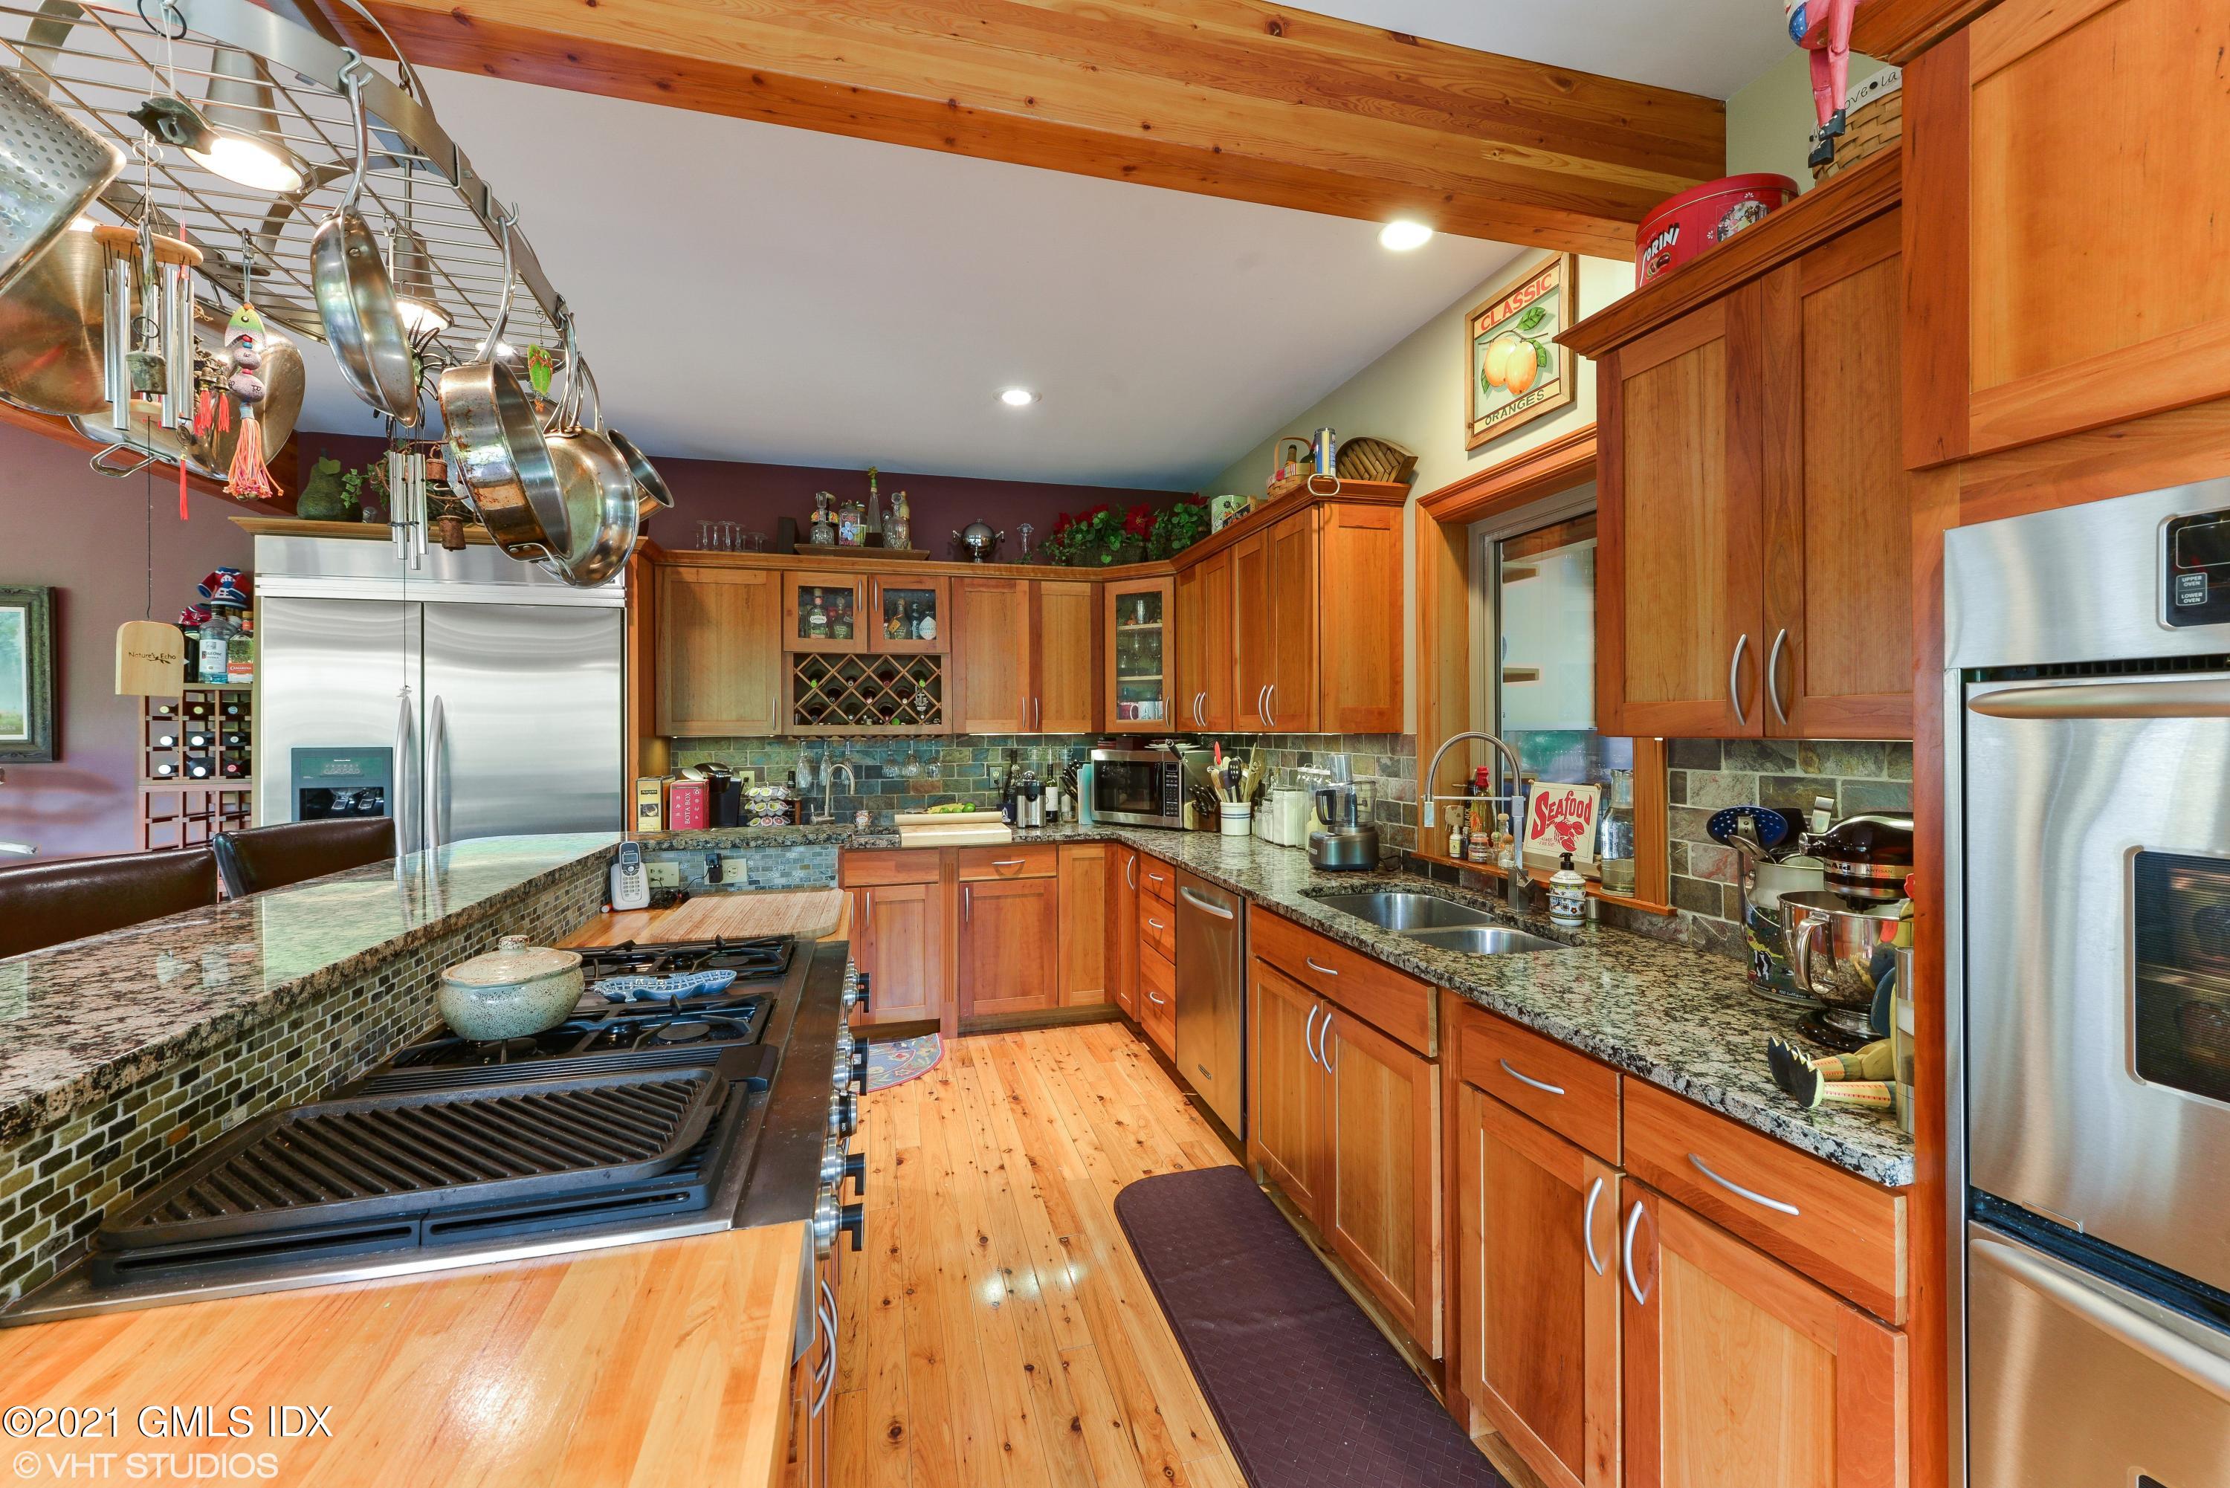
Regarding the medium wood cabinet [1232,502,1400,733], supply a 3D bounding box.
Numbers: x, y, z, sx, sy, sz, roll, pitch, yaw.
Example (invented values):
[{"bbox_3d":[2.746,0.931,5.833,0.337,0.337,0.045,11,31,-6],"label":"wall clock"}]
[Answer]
[{"bbox_3d":[0.703,-0.413,3.141,0.320,0.745,0.670,-1,1,-15],"label":"medium wood cabinet"}]

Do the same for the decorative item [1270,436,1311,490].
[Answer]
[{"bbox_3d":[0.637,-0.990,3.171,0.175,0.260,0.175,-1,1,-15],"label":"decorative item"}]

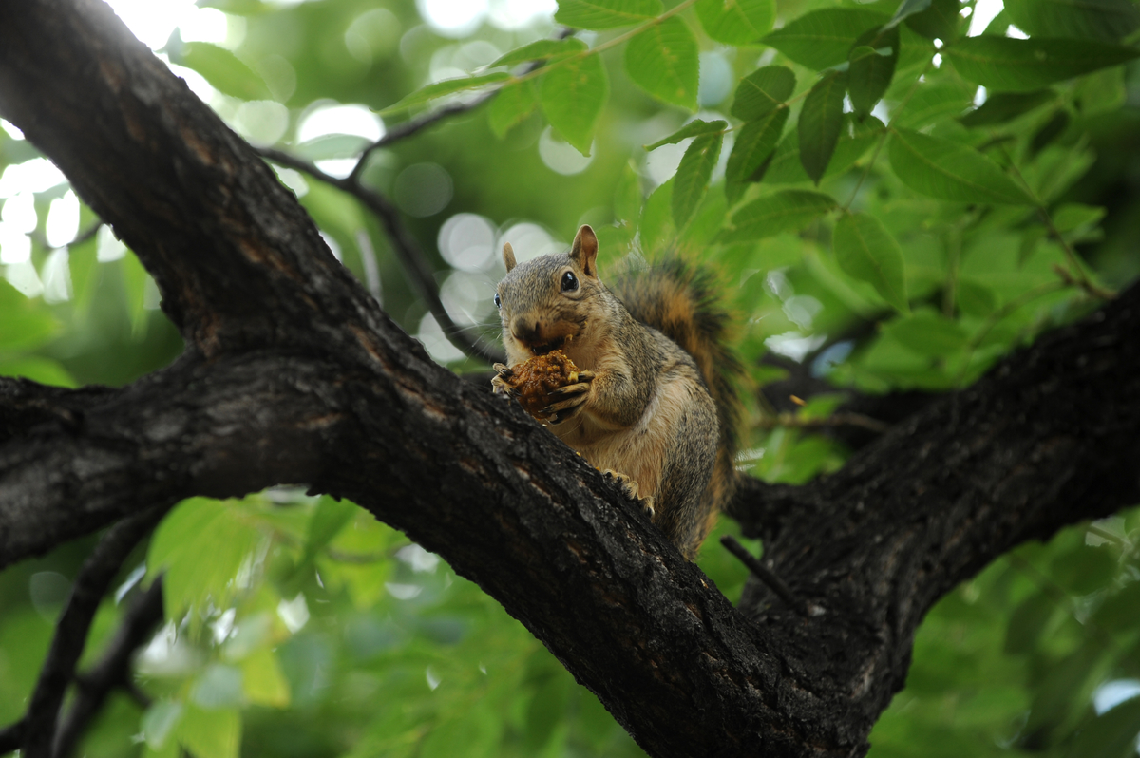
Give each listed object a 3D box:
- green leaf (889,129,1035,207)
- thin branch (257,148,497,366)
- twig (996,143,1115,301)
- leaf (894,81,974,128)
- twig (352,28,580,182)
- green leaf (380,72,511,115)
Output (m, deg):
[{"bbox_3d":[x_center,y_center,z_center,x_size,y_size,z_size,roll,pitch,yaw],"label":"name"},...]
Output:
[{"bbox_3d":[0.248,-0.135,4.000,0.105,0.020,0.041,26,-66,-13],"label":"green leaf"},{"bbox_3d":[-0.119,-0.086,4.150,0.220,0.045,0.045,41,0,0],"label":"thin branch"},{"bbox_3d":[0.318,-0.103,4.150,0.022,0.130,0.030,-37,0,5],"label":"twig"},{"bbox_3d":[0.232,-0.173,4.030,0.051,0.015,0.028,-10,-64,5],"label":"leaf"},{"bbox_3d":[-0.072,-0.182,4.200,0.182,0.022,0.035,-34,0,5],"label":"twig"},{"bbox_3d":[-0.077,-0.174,3.850,0.084,0.013,0.025,-15,0,2],"label":"green leaf"}]

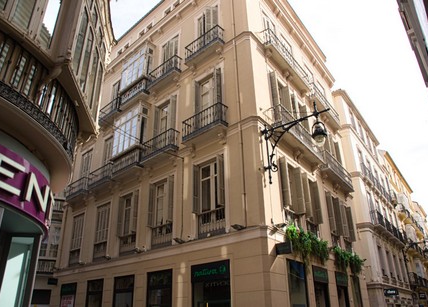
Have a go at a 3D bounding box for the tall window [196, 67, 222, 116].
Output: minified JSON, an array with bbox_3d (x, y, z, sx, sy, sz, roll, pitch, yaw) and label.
[{"bbox_3d":[-0.257,-2.439,16.074,1.540,3.070,0.270,-22,-32,38],"label":"tall window"}]

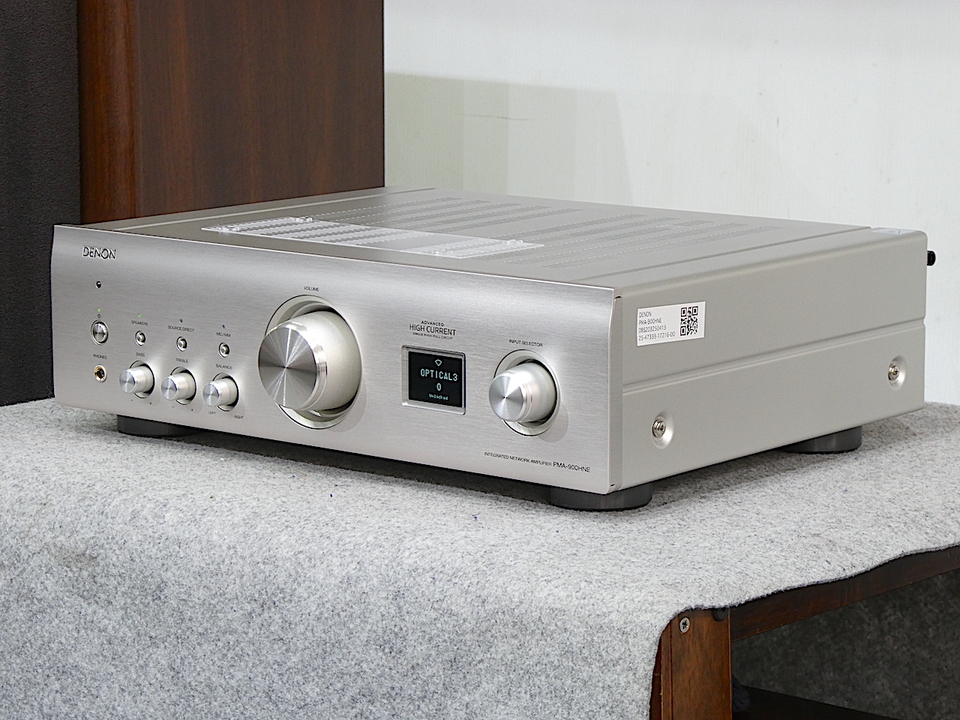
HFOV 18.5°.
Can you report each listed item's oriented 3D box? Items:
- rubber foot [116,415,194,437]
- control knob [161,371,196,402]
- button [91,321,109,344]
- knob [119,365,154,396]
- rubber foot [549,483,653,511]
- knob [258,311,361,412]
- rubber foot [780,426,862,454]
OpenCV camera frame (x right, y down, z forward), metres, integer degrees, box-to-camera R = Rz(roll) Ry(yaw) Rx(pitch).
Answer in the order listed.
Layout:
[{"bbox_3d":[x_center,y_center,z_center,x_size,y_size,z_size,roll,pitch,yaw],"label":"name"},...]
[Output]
[{"bbox_3d":[-0.198,0.033,1.838,0.056,0.020,0.056,0,10,0],"label":"rubber foot"},{"bbox_3d":[-0.180,0.016,1.747,0.017,0.017,0.013,8,12,39],"label":"control knob"},{"bbox_3d":[-0.231,-0.017,1.792,0.014,0.014,0.005,8,12,39],"label":"button"},{"bbox_3d":[-0.207,0.013,1.769,0.017,0.017,0.013,8,12,39],"label":"knob"},{"bbox_3d":[0.067,0.069,1.618,0.056,0.020,0.056,0,10,0],"label":"rubber foot"},{"bbox_3d":[-0.099,0.002,1.676,0.058,0.058,0.030,8,12,39],"label":"knob"},{"bbox_3d":[0.202,0.042,1.776,0.056,0.020,0.056,0,10,0],"label":"rubber foot"}]

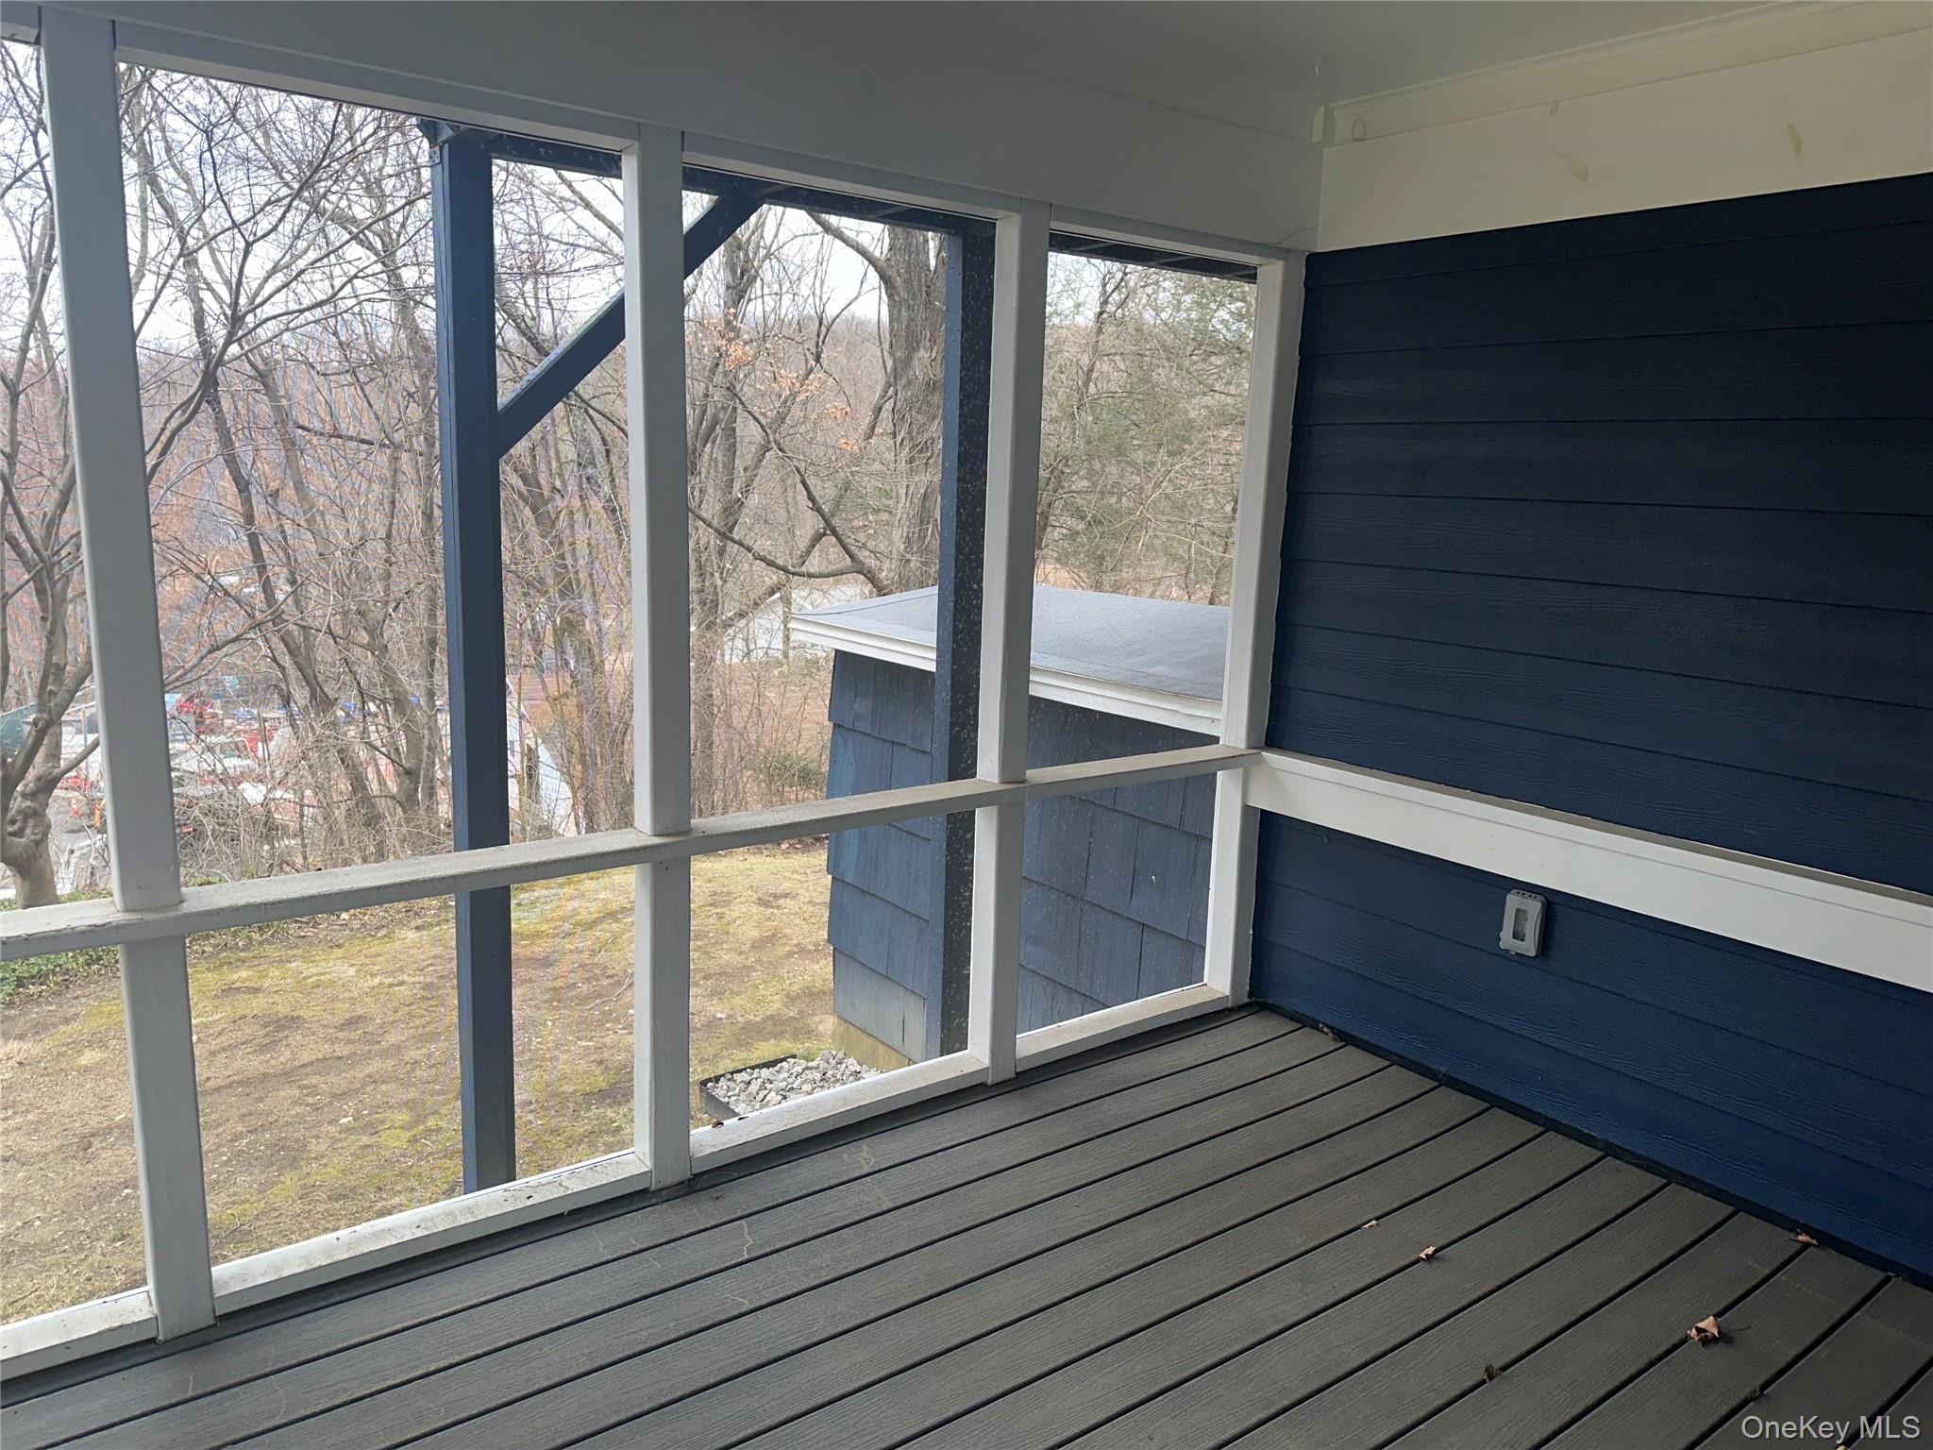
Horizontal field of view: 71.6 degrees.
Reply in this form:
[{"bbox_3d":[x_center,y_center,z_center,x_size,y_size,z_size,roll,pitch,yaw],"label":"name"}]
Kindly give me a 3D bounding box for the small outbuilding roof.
[{"bbox_3d":[0.550,-0.372,5.543,1.280,0.300,2.896,-6,13,-36],"label":"small outbuilding roof"}]

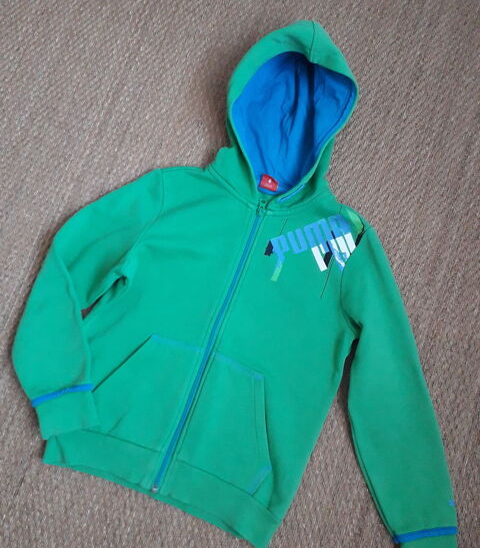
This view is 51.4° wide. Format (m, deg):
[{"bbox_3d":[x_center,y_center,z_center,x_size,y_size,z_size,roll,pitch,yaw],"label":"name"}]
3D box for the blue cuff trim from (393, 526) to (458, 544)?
[{"bbox_3d":[0.285,0.401,0.772,0.099,0.018,0.015,-6,79,0],"label":"blue cuff trim"}]

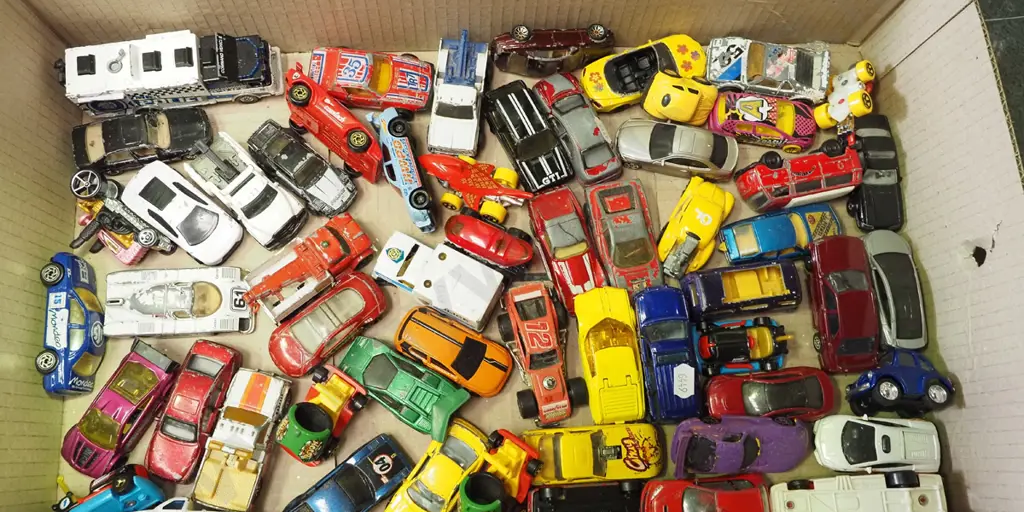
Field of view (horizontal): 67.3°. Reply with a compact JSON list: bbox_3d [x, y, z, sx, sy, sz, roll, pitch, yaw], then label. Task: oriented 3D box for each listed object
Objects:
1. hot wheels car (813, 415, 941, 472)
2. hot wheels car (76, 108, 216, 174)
[{"bbox_3d":[0.208,0.108,0.438,0.069,0.019,0.030,3,77,-2],"label":"hot wheels car"},{"bbox_3d":[-0.214,-0.068,0.444,0.077,0.021,0.031,-11,78,-4],"label":"hot wheels car"}]

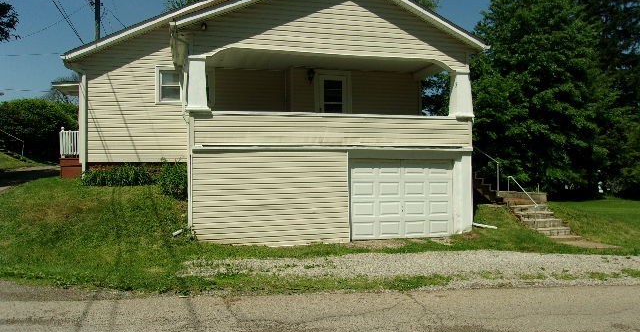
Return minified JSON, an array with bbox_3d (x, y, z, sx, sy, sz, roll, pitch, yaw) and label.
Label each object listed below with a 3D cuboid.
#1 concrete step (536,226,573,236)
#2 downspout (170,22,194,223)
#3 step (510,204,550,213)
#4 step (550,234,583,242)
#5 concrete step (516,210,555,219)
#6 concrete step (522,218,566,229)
[{"bbox_3d":[5.914,1.668,12.711,1.080,0.179,0.312,-1,-1,-17],"label":"concrete step"},{"bbox_3d":[-2.945,-0.864,10.627,0.320,4.255,0.280,-1,-1,-17],"label":"downspout"},{"bbox_3d":[5.650,1.143,13.553,1.080,0.179,0.312,-1,-1,-17],"label":"step"},{"bbox_3d":[6.002,1.843,12.430,1.080,0.179,0.312,-1,-1,-17],"label":"step"},{"bbox_3d":[5.738,1.318,13.272,1.080,0.179,0.312,-1,-1,-17],"label":"concrete step"},{"bbox_3d":[5.826,1.493,12.992,1.080,0.179,0.312,-1,-1,-17],"label":"concrete step"}]

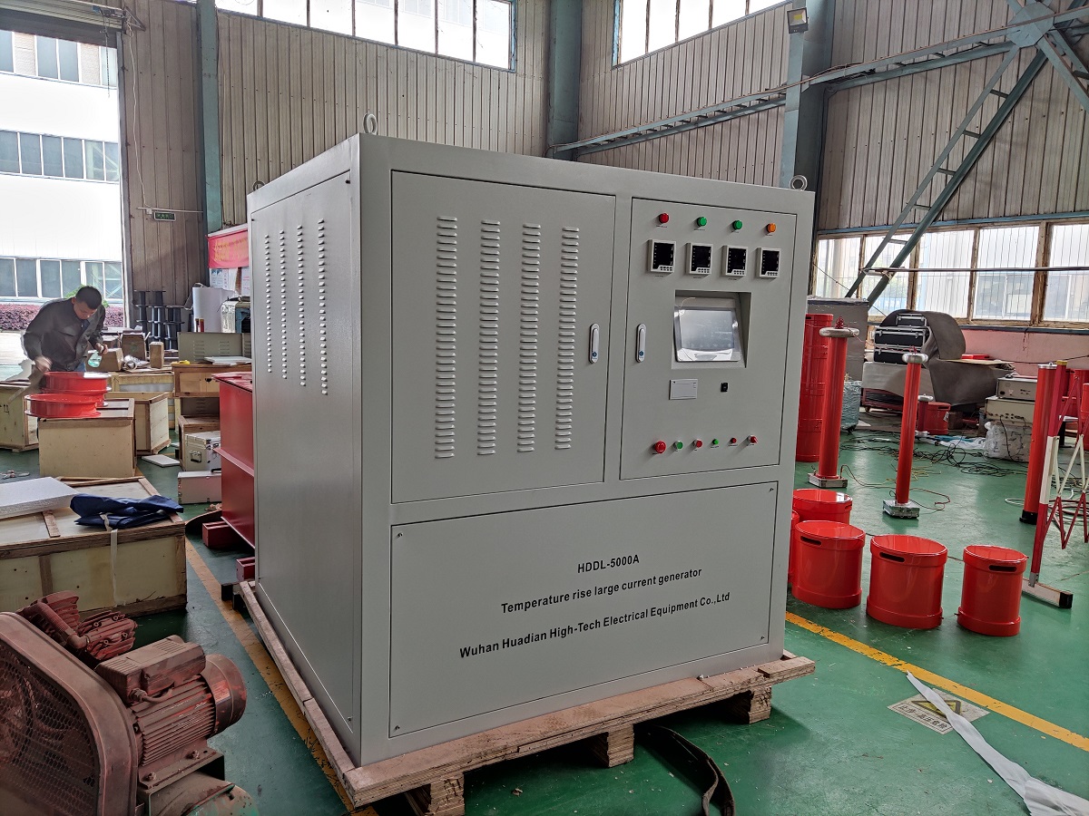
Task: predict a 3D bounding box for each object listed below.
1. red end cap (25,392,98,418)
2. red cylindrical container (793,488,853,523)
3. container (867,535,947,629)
[{"bbox_3d":[-3.528,-0.018,5.772,0.474,0.115,0.474,-2,9,-27],"label":"red end cap"},{"bbox_3d":[1.655,0.705,4.746,0.342,0.353,0.342,2,8,0],"label":"red cylindrical container"},{"bbox_3d":[1.754,0.833,3.811,0.338,0.353,0.338,-2,9,-27],"label":"container"}]

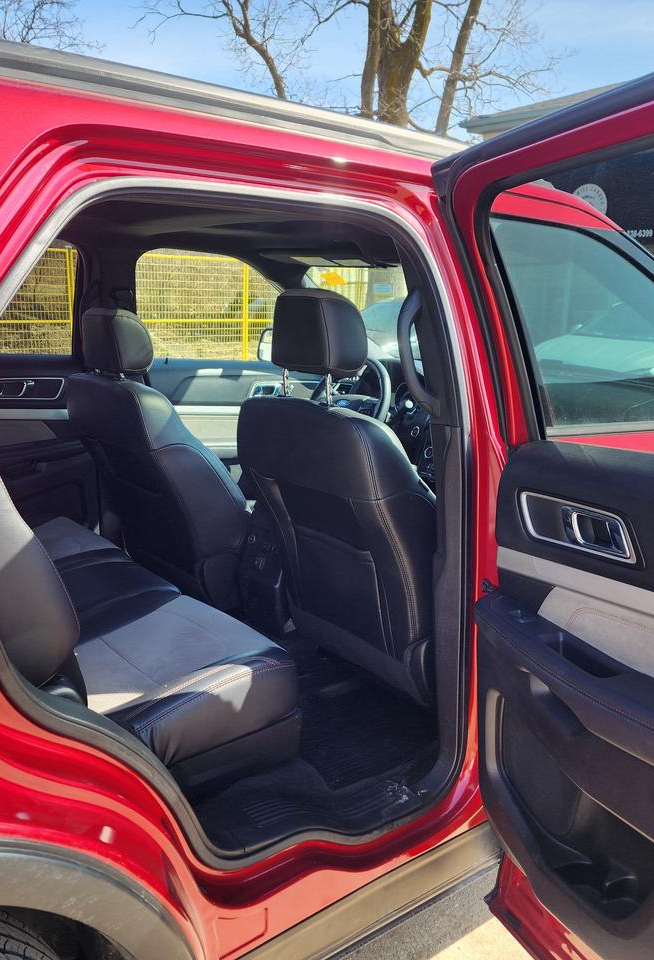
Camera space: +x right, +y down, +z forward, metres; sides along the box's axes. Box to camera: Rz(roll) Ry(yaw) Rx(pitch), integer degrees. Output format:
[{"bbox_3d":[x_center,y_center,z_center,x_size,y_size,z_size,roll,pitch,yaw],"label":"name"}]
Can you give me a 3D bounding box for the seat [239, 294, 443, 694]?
[{"bbox_3d":[0.201,0.028,2.156,0.850,1.000,0.550,-9,16,-38],"label":"seat"}]

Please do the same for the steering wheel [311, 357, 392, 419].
[{"bbox_3d":[0.075,-0.238,2.927,0.120,0.385,0.385,23,-4,-41],"label":"steering wheel"}]

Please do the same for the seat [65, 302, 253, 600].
[{"bbox_3d":[-0.342,-0.072,2.713,0.850,0.925,0.550,-9,16,-38],"label":"seat"}]

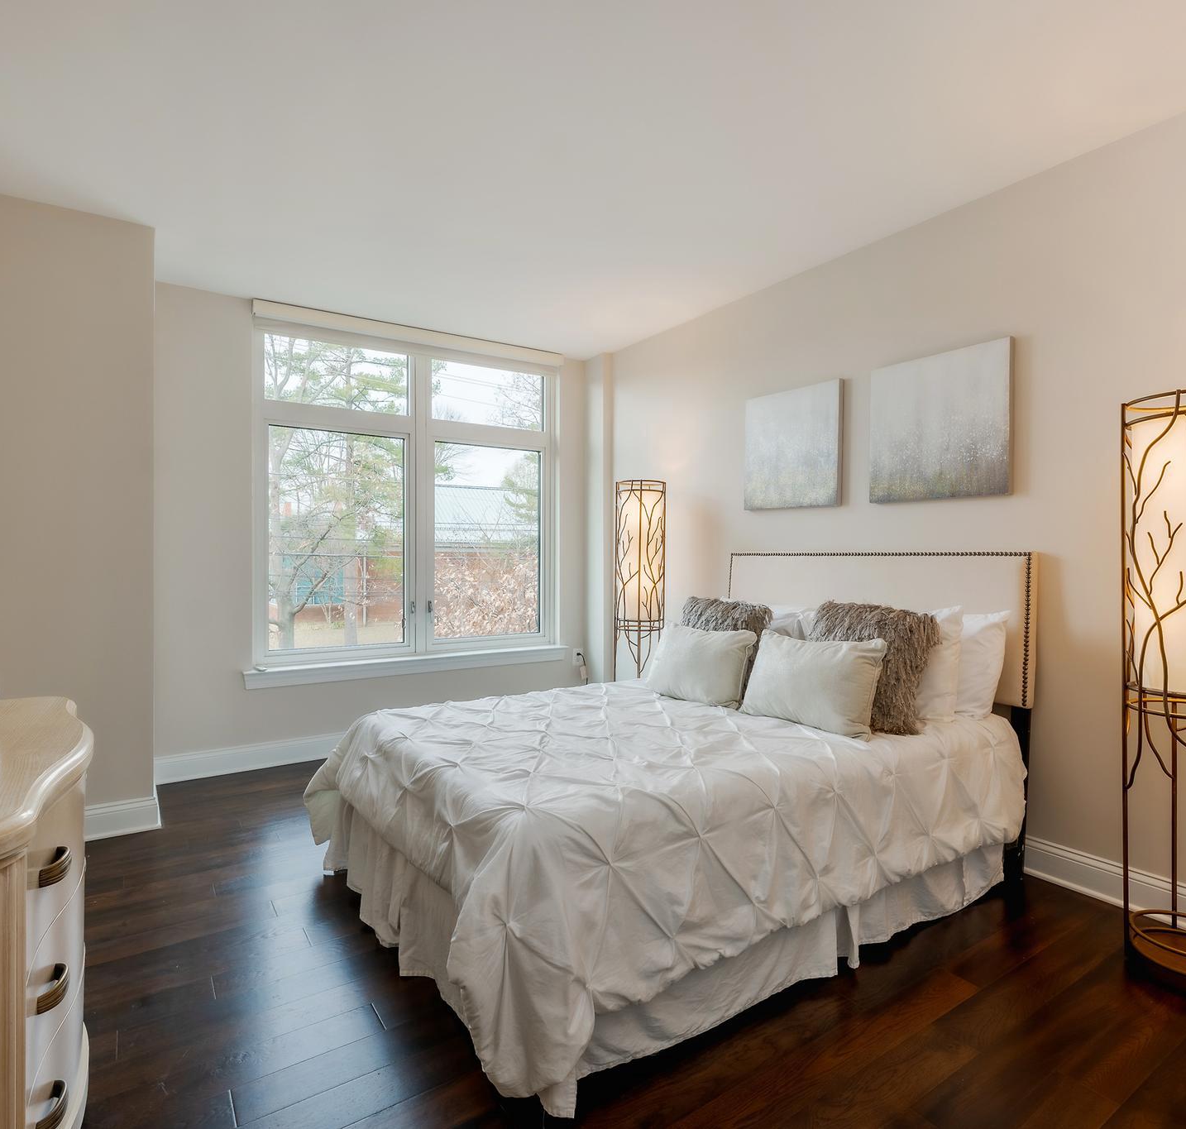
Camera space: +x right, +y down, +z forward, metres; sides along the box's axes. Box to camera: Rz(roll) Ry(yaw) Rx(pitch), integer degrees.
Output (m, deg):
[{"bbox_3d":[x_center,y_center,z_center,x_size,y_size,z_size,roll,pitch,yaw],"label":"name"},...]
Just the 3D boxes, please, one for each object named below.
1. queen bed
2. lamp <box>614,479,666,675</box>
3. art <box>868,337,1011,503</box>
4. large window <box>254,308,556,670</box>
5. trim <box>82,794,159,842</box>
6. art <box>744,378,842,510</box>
[{"bbox_3d":[0.307,0.582,2.600,2.240,1.290,1.660,0,0,-35],"label":"queen bed"},{"bbox_3d":[0.299,0.336,4.142,0.300,1.750,0.300,0,0,0],"label":"lamp"},{"bbox_3d":[1.490,-0.590,2.854,0.040,0.630,0.610,0,0,-35],"label":"art"},{"bbox_3d":[-1.131,-0.391,4.381,2.080,2.200,0.130,0,0,-33],"label":"large window"},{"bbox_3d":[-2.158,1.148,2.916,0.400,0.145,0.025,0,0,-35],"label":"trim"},{"bbox_3d":[1.048,-0.609,3.485,0.040,0.630,0.610,0,0,-35],"label":"art"}]

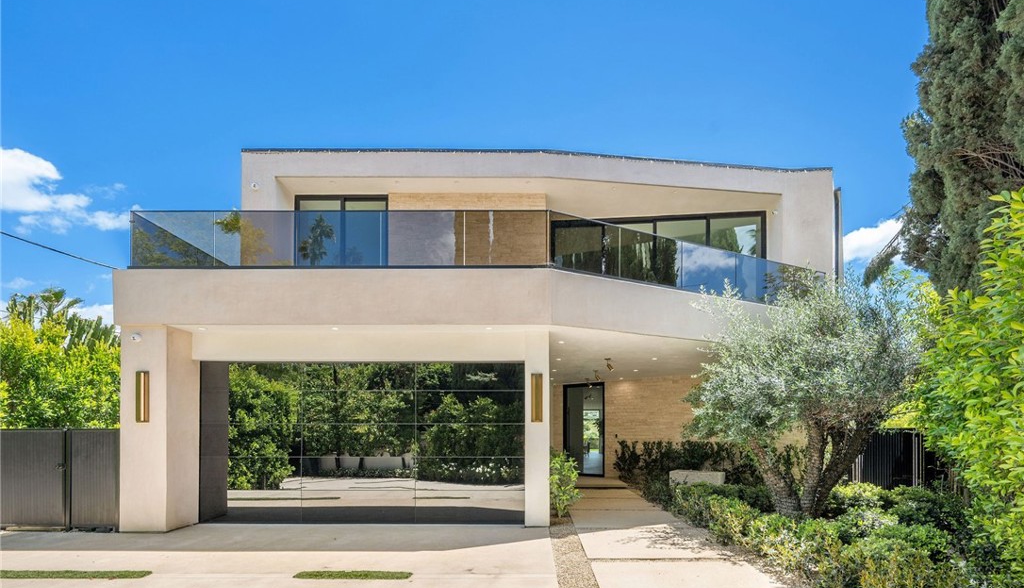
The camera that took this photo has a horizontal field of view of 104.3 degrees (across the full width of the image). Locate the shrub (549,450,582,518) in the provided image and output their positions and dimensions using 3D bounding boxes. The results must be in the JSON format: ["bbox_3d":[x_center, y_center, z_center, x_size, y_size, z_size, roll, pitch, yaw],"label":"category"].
[{"bbox_3d":[0.920,3.320,7.000,0.620,1.200,0.600,0,-5,0],"label":"shrub"}]

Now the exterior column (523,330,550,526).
[{"bbox_3d":[0.420,2.160,6.520,0.400,3.120,0.450,0,-5,0],"label":"exterior column"}]

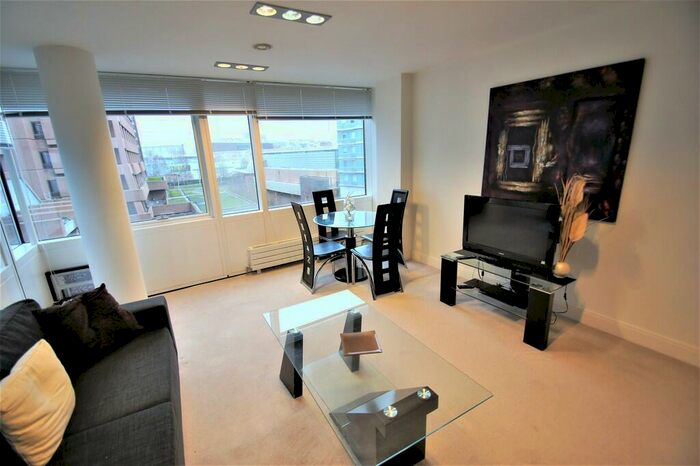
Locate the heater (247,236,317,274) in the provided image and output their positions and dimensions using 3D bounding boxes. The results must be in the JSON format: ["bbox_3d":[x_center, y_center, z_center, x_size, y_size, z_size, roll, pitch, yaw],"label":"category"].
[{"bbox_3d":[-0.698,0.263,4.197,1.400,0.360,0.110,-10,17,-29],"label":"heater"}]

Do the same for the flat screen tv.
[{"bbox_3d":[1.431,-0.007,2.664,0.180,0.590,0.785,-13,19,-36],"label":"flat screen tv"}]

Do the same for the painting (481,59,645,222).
[{"bbox_3d":[1.697,-0.738,2.533,0.042,1.129,1.101,-12,18,-32],"label":"painting"}]

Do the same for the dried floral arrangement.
[{"bbox_3d":[1.646,-0.070,2.173,0.180,0.720,0.188,-12,18,-32],"label":"dried floral arrangement"}]

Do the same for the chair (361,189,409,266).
[{"bbox_3d":[0.454,-0.025,3.784,0.555,1.035,0.390,-10,17,-27],"label":"chair"}]

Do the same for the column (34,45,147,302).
[{"bbox_3d":[-2.296,-0.325,2.688,0.367,2.390,0.367,-10,17,-29],"label":"column"}]

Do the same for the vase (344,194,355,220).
[{"bbox_3d":[-0.008,-0.303,3.482,0.132,0.317,0.132,-12,18,-32],"label":"vase"}]

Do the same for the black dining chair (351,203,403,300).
[{"bbox_3d":[0.301,0.156,3.231,0.390,1.005,0.530,-10,17,-28],"label":"black dining chair"}]

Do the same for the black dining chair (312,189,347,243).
[{"bbox_3d":[-0.236,-0.043,4.040,0.390,1.005,0.530,-11,17,-30],"label":"black dining chair"}]

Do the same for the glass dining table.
[{"bbox_3d":[0.058,0.180,3.672,0.980,0.745,0.980,-2,15,1],"label":"glass dining table"}]

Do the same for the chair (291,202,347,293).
[{"bbox_3d":[-0.334,0.132,3.404,0.530,1.005,0.390,-10,17,-29],"label":"chair"}]

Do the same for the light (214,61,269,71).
[{"bbox_3d":[-1.139,-1.772,3.076,0.507,0.035,0.177,-10,17,-26],"label":"light"}]

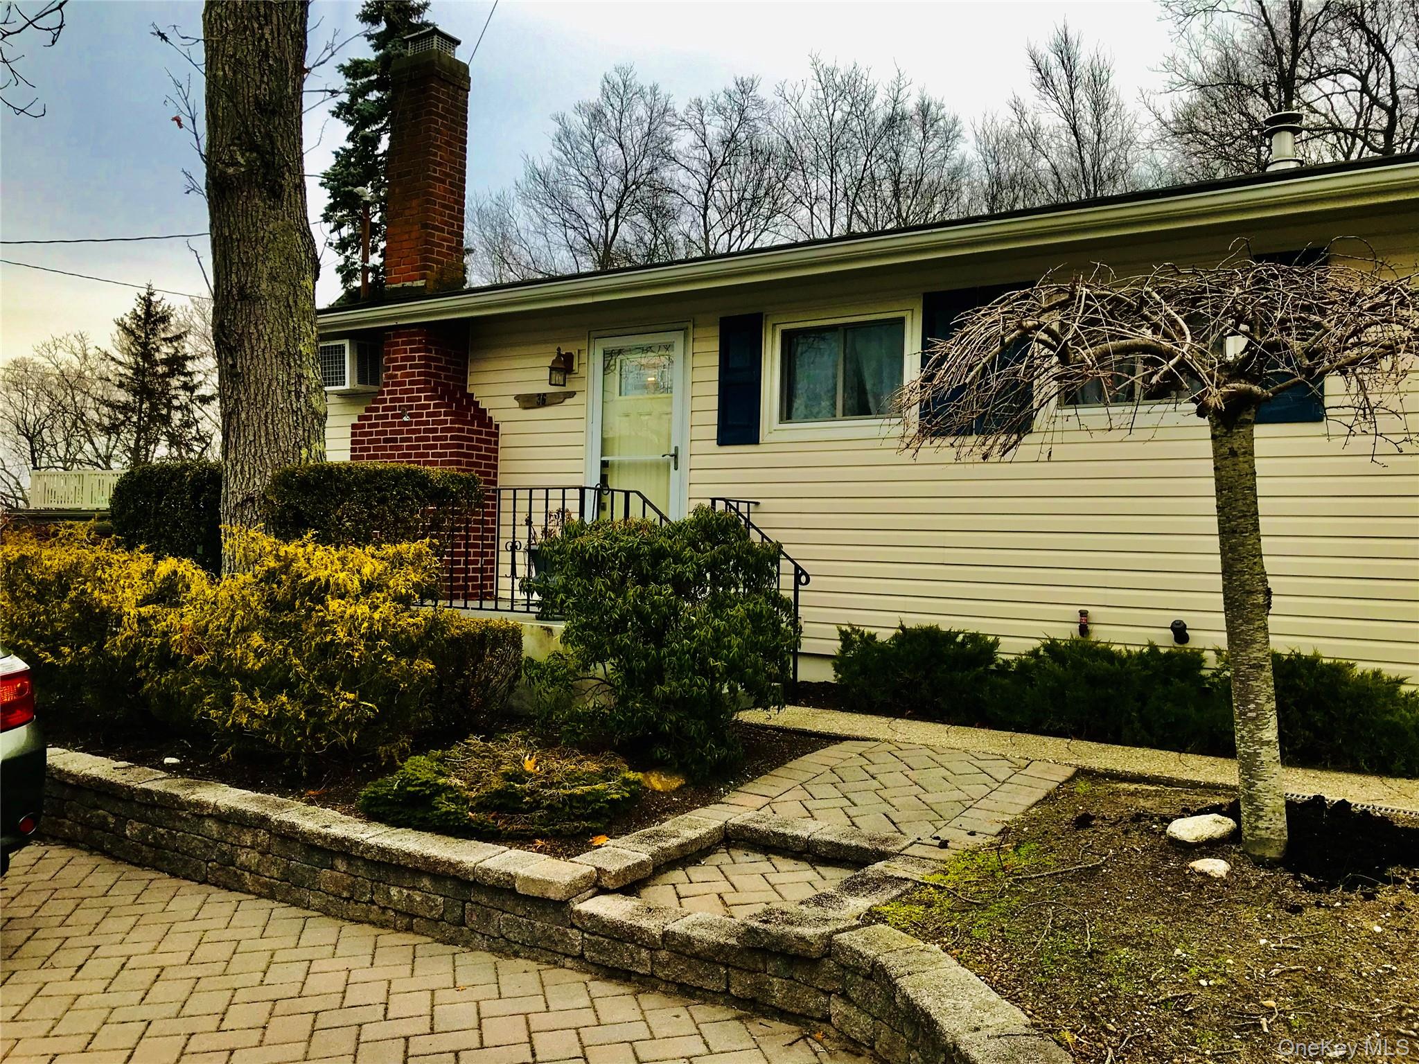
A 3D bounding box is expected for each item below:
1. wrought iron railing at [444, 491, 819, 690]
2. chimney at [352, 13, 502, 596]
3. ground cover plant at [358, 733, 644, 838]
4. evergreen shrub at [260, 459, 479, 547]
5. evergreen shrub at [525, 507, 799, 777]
[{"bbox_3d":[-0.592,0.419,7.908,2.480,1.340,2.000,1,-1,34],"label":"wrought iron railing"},{"bbox_3d":[-2.500,-1.956,10.144,1.320,5.060,0.540,1,-1,34],"label":"chimney"},{"bbox_3d":[-0.864,0.984,4.720,1.120,0.290,1.080,1,-1,-10],"label":"ground cover plant"},{"bbox_3d":[-2.065,0.358,7.134,1.080,1.520,0.780,1,-1,34],"label":"evergreen shrub"},{"bbox_3d":[-0.238,0.515,5.950,1.350,1.270,1.250,1,-1,-2],"label":"evergreen shrub"}]

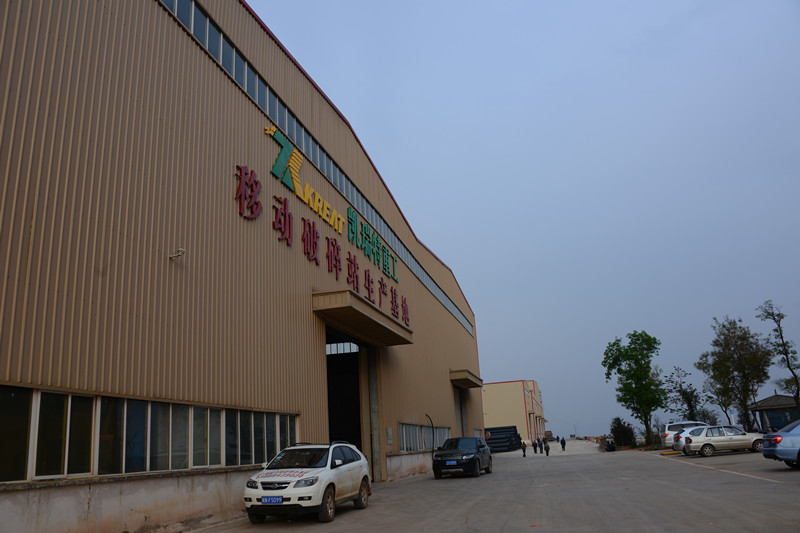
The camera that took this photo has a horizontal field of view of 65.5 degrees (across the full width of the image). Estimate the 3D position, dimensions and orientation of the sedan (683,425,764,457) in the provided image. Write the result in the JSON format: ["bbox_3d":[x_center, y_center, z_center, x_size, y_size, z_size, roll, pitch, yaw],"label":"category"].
[{"bbox_3d":[17.354,9.207,33.010,4.150,1.470,1.640,-7,-17,12],"label":"sedan"}]

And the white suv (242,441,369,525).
[{"bbox_3d":[-2.124,5.242,15.365,1.870,1.710,4.800,-7,-17,12],"label":"white suv"}]

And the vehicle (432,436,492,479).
[{"bbox_3d":[2.818,8.416,27.535,1.930,1.640,4.370,-9,-17,18],"label":"vehicle"}]

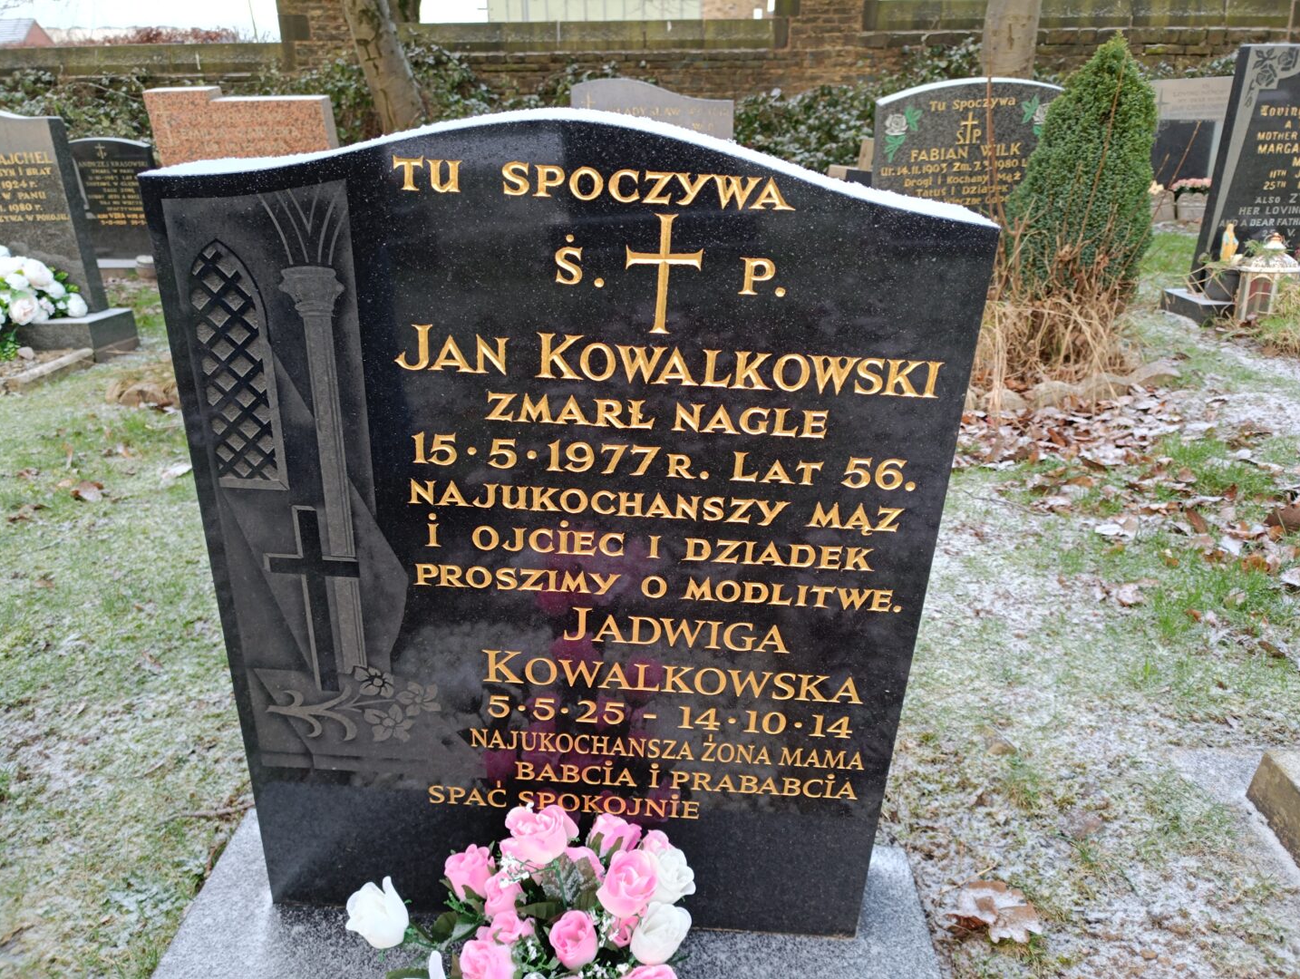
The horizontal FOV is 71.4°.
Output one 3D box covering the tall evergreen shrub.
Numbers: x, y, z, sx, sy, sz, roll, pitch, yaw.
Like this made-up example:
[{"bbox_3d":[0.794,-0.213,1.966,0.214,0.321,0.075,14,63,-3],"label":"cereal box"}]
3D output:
[{"bbox_3d":[1.607,-1.100,3.302,0.560,1.000,0.560,0,23,0],"label":"tall evergreen shrub"}]

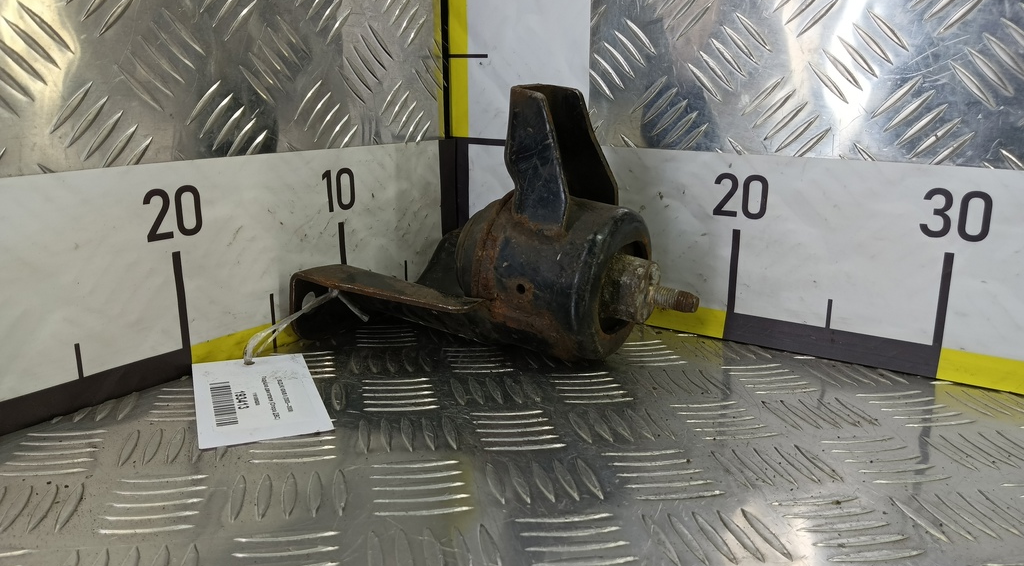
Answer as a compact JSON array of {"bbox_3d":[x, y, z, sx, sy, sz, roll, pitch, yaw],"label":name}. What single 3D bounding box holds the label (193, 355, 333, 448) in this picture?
[{"bbox_3d":[-0.111,0.049,0.299,0.050,0.003,0.073,-4,21,-26],"label":"label"}]

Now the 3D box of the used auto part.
[{"bbox_3d":[-0.005,-0.031,0.347,0.197,0.136,0.121,11,19,35],"label":"used auto part"}]

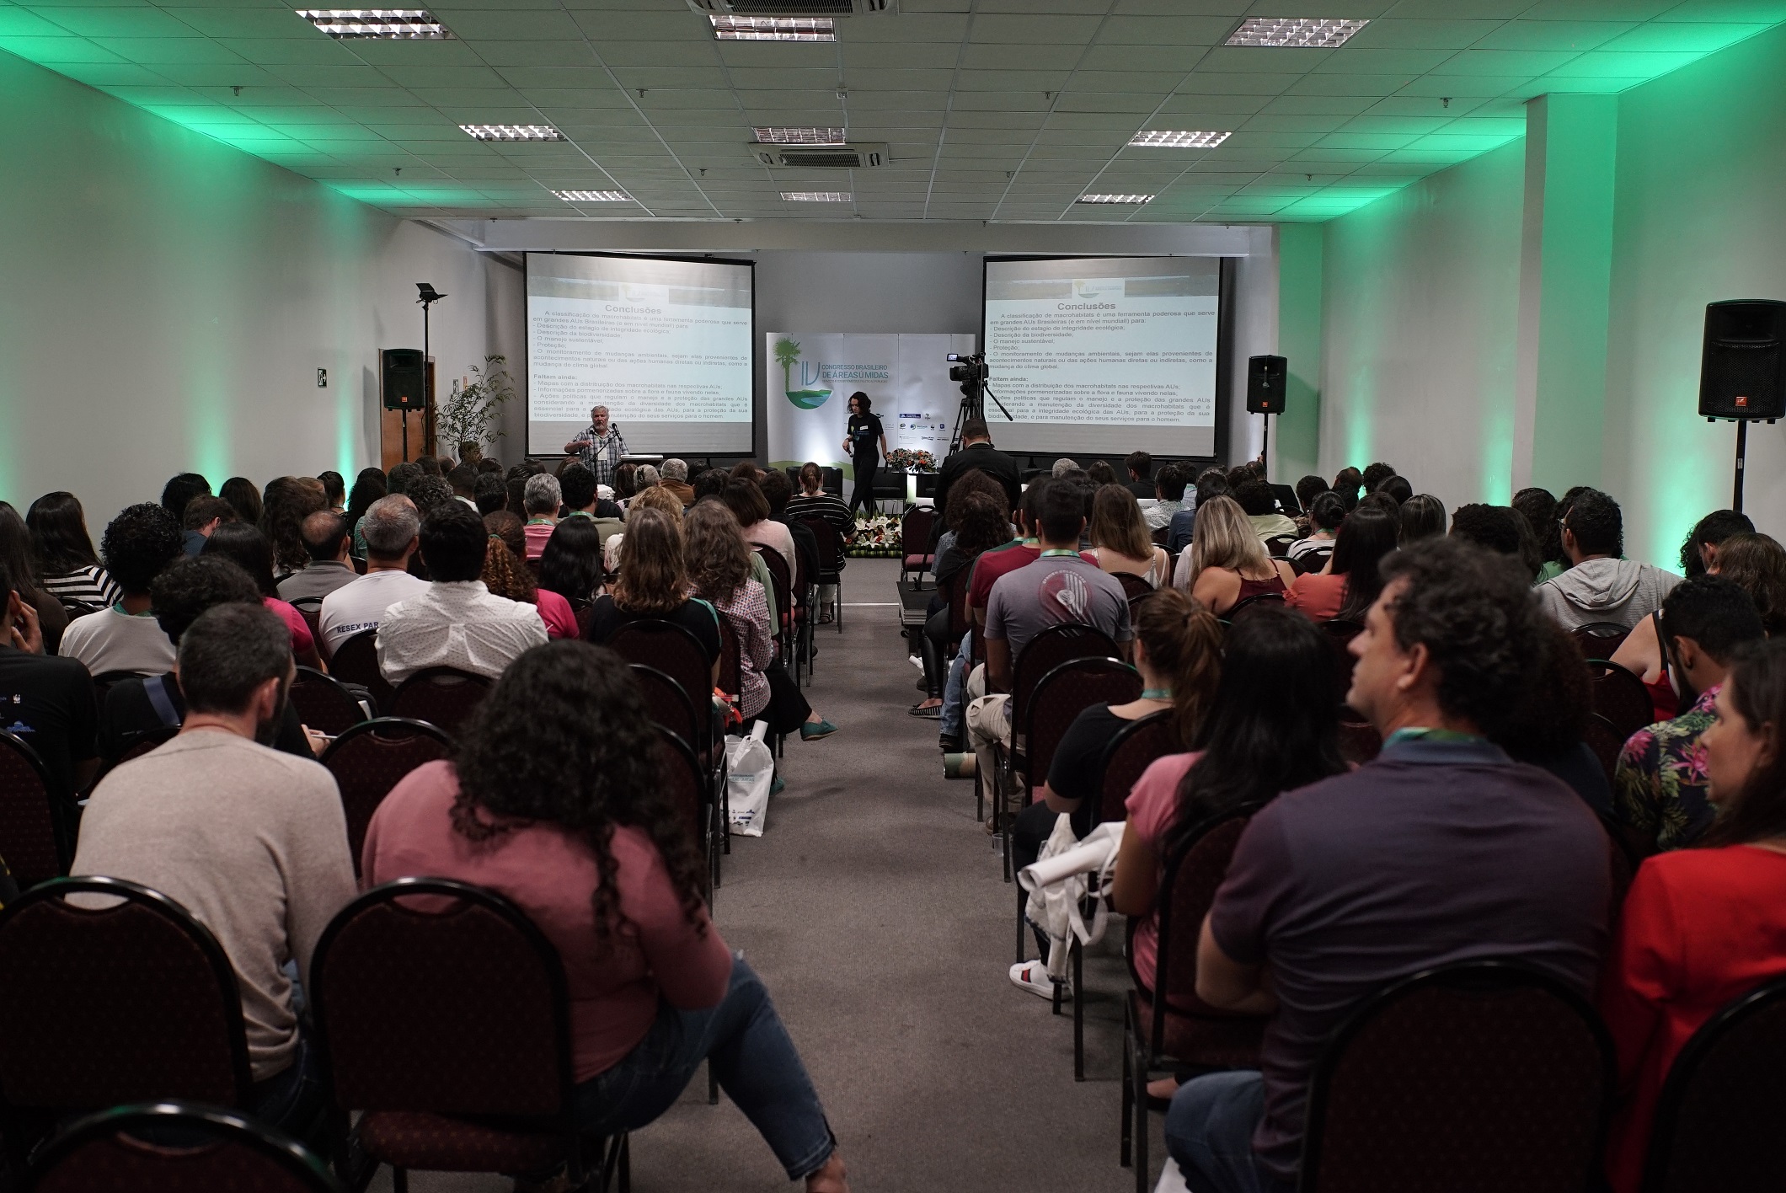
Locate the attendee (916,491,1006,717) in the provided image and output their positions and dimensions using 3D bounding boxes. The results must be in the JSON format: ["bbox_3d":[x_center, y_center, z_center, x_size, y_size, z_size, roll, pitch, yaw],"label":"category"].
[{"bbox_3d":[0.372,0.065,8.806,0.520,1.250,0.850,-1,6,-9],"label":"attendee"}]

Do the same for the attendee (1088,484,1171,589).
[{"bbox_3d":[1.047,0.104,8.263,0.450,1.290,0.800,0,6,-1],"label":"attendee"}]

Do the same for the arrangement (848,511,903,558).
[{"bbox_3d":[-0.203,-0.733,20.130,0.850,0.530,0.450,0,6,0],"label":"arrangement"}]

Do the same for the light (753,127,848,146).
[{"bbox_3d":[-0.597,-3.041,11.413,0.620,0.070,0.620,0,6,-1],"label":"light"}]

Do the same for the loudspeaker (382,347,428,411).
[{"bbox_3d":[-4.125,-1.841,14.701,0.340,0.520,0.330,-1,6,-12],"label":"loudspeaker"}]

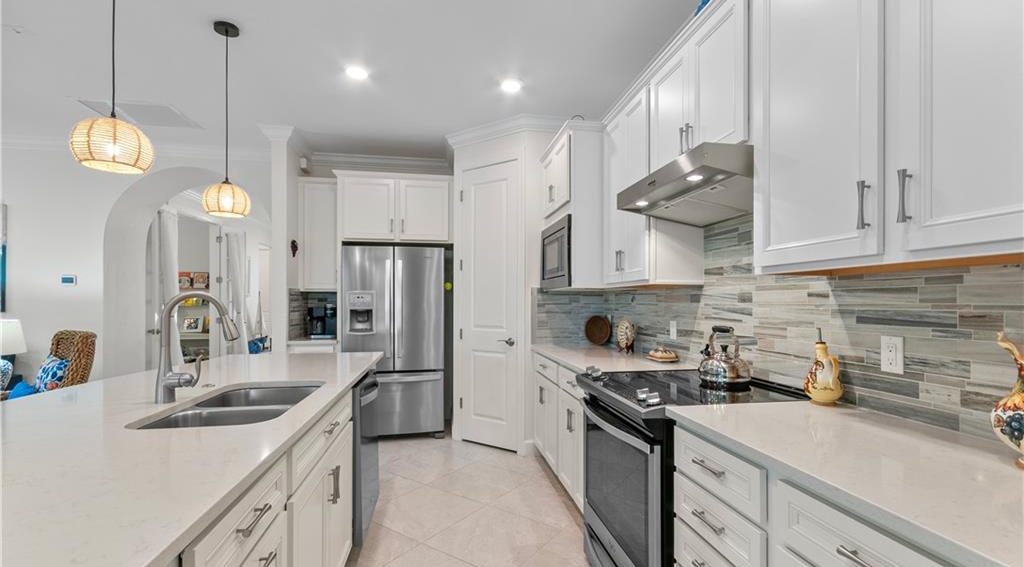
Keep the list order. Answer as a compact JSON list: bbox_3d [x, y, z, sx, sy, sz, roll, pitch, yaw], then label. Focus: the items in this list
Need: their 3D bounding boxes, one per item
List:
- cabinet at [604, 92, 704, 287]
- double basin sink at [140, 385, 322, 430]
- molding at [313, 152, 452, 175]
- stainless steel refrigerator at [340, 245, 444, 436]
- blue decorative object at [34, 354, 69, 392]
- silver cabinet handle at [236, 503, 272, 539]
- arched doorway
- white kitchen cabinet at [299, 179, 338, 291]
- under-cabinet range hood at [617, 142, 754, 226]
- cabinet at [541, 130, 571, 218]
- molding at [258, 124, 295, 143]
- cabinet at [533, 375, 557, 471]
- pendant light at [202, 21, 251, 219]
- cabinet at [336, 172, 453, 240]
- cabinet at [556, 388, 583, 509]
[{"bbox_3d":[0.850,-0.528,2.671,0.325,1.088,0.650,0,-2,-10],"label":"cabinet"},{"bbox_3d":[-1.012,0.565,1.635,0.415,0.200,0.740,0,-2,-10],"label":"double basin sink"},{"bbox_3d":[-1.342,-1.246,4.380,1.367,0.120,0.100,0,-2,-10],"label":"molding"},{"bbox_3d":[-1.145,0.554,4.258,0.920,1.790,0.720,0,-2,-10],"label":"stainless steel refrigerator"},{"bbox_3d":[-3.793,0.756,3.500,0.410,0.390,0.140,-1,-20,35],"label":"blue decorative object"},{"bbox_3d":[-0.571,0.521,0.942,0.035,0.018,0.128,0,-2,-10],"label":"silver cabinet handle"},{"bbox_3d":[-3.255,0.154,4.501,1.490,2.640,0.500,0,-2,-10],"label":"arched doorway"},{"bbox_3d":[-1.853,-0.462,4.245,0.430,1.097,0.330,0,-2,-10],"label":"white kitchen cabinet"},{"bbox_3d":[0.876,-0.410,1.956,0.500,0.165,0.757,0,-2,-10],"label":"under-cabinet range hood"},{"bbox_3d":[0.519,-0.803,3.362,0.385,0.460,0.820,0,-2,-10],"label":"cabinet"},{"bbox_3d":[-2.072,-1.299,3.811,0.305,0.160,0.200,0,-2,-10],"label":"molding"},{"bbox_3d":[0.536,0.996,3.201,0.580,0.602,0.631,0,-2,-10],"label":"cabinet"},{"bbox_3d":[-1.528,-0.870,2.279,0.220,1.011,0.220,0,-2,-10],"label":"pendant light"},{"bbox_3d":[-1.109,-0.679,4.146,1.017,0.640,0.610,0,-2,-10],"label":"cabinet"},{"bbox_3d":[0.639,0.970,2.599,0.580,0.602,0.592,0,-2,-10],"label":"cabinet"}]

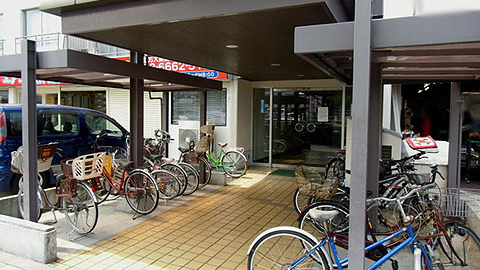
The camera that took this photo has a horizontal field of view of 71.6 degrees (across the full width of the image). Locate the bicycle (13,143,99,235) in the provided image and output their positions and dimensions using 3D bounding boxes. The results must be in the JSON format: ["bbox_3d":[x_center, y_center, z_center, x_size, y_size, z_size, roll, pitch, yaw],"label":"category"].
[{"bbox_3d":[-2.419,0.670,4.305,1.760,1.050,0.560,3,4,27],"label":"bicycle"}]

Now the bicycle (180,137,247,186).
[{"bbox_3d":[-0.619,0.512,8.145,1.750,1.030,0.550,2,4,18],"label":"bicycle"}]

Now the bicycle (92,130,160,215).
[{"bbox_3d":[-1.910,0.619,5.075,1.720,1.060,0.560,3,4,26],"label":"bicycle"}]

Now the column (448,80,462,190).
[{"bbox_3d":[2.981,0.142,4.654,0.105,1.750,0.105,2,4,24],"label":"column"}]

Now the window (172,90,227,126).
[{"bbox_3d":[-1.110,-0.741,8.982,1.730,0.969,0.100,2,4,24],"label":"window"}]

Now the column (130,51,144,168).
[{"bbox_3d":[-1.792,-0.190,5.780,0.157,2.582,0.162,2,4,24],"label":"column"}]

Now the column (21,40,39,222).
[{"bbox_3d":[-2.339,0.108,3.719,0.100,2.270,0.100,2,4,24],"label":"column"}]

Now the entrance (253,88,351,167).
[{"bbox_3d":[1.599,-0.185,9.338,2.680,2.310,0.200,2,4,24],"label":"entrance"}]

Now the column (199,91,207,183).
[{"bbox_3d":[-0.765,-0.024,6.975,0.101,2.114,0.097,2,4,24],"label":"column"}]

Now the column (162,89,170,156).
[{"bbox_3d":[-1.635,-0.049,7.424,0.101,2.084,0.097,2,4,24],"label":"column"}]

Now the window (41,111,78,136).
[{"bbox_3d":[-3.667,-0.221,6.791,0.070,0.420,0.870,2,4,24],"label":"window"}]

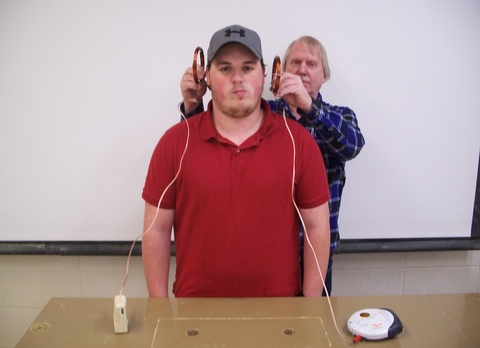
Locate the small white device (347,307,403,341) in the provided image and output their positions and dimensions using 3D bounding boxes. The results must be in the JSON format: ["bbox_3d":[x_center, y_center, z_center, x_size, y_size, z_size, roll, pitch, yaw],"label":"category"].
[{"bbox_3d":[0.352,0.389,1.336,0.145,0.029,0.132,-2,12,-12],"label":"small white device"}]

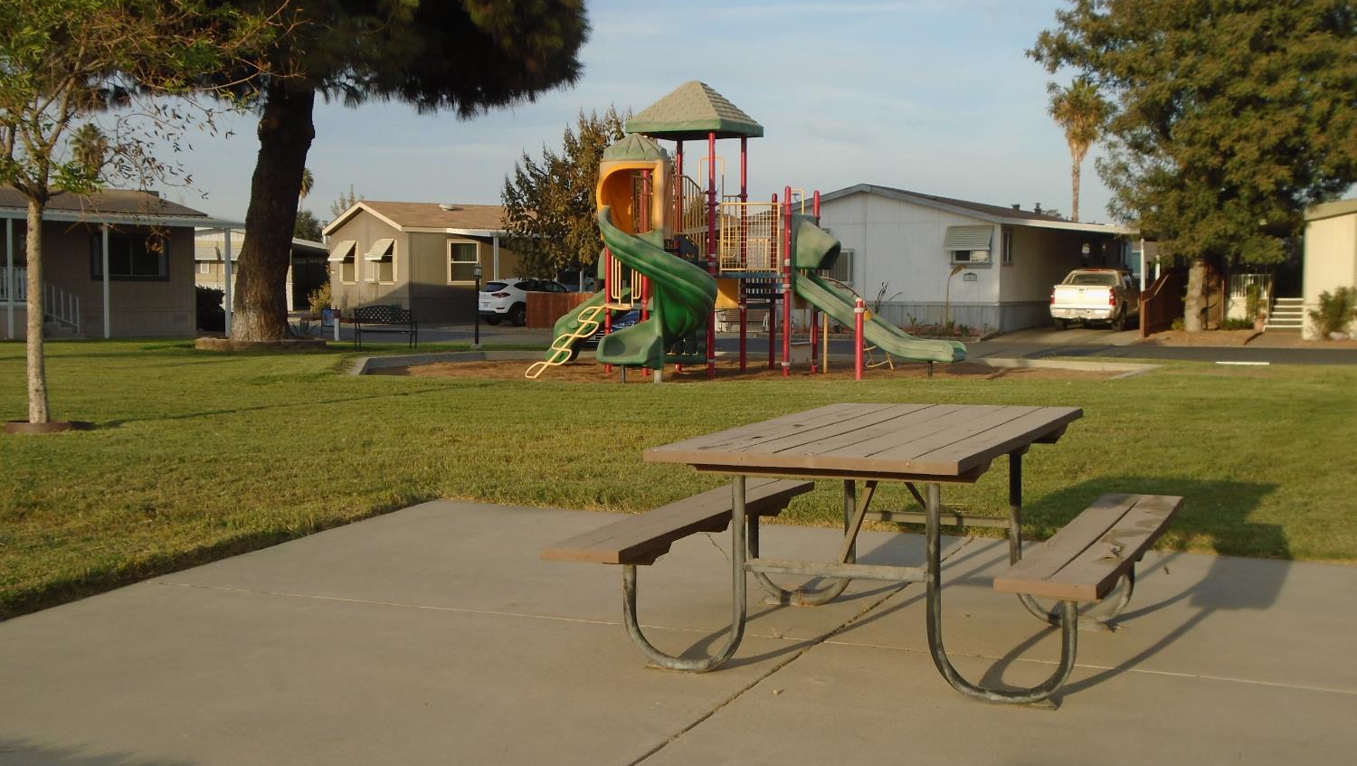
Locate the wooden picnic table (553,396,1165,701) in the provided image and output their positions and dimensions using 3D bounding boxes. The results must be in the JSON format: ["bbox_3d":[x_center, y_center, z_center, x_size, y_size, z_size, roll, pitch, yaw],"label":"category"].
[{"bbox_3d":[0.732,0.544,5.760,1.756,0.782,1.836,1,5,24],"label":"wooden picnic table"}]

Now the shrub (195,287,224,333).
[{"bbox_3d":[-12.594,-1.955,44.000,1.050,1.250,1.050,0,4,0],"label":"shrub"}]

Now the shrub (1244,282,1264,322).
[{"bbox_3d":[17.222,-2.397,49.300,0.620,1.250,0.620,0,4,0],"label":"shrub"}]

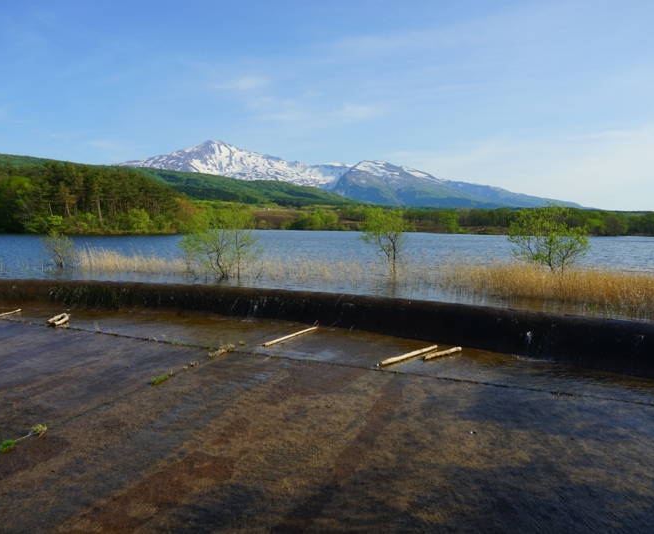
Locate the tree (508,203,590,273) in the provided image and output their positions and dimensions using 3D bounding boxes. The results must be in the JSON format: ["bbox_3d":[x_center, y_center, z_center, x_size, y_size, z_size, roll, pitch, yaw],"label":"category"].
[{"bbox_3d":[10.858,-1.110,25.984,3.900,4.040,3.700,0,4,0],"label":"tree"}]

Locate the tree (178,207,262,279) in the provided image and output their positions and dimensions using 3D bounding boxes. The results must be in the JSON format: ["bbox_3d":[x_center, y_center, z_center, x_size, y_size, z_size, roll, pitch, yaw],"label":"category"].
[{"bbox_3d":[-5.820,-1.313,28.793,4.420,3.880,3.600,0,4,0],"label":"tree"}]

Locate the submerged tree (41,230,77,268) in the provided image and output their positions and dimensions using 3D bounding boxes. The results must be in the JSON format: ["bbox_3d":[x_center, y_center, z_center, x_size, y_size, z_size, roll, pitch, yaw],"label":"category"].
[{"bbox_3d":[-17.998,-1.189,35.819,2.350,2.520,2.230,0,4,0],"label":"submerged tree"}]

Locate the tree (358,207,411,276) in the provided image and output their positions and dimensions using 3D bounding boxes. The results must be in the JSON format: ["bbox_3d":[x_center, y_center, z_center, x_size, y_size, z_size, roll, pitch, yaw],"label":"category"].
[{"bbox_3d":[3.213,-1.363,29.579,2.700,3.960,2.700,0,4,0],"label":"tree"}]

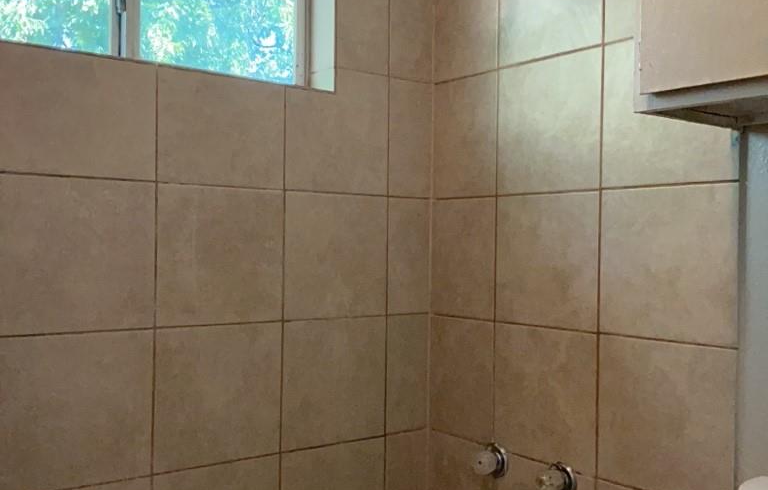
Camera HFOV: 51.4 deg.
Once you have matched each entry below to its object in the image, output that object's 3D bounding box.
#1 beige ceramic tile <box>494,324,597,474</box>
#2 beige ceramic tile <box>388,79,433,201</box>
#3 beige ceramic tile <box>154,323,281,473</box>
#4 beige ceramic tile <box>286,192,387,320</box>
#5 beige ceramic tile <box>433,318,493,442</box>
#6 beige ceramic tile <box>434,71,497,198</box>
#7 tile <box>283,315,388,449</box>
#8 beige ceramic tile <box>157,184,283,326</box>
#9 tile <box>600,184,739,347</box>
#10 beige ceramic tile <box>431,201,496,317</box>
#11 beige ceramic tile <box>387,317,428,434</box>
[{"bbox_3d":[0.367,0.341,1.831,0.010,0.304,0.304,1,0,-38],"label":"beige ceramic tile"},{"bbox_3d":[0.069,-0.280,2.113,0.144,0.305,0.012,1,0,-38],"label":"beige ceramic tile"},{"bbox_3d":[-0.364,0.331,1.775,0.304,0.304,0.010,1,0,-37],"label":"beige ceramic tile"},{"bbox_3d":[-0.116,0.027,1.939,0.300,0.300,0.020,1,0,-38],"label":"beige ceramic tile"},{"bbox_3d":[0.200,0.335,2.026,0.020,0.301,0.236,1,0,-38],"label":"beige ceramic tile"},{"bbox_3d":[0.208,-0.276,2.048,0.010,0.307,0.237,1,0,-38],"label":"beige ceramic tile"},{"bbox_3d":[-0.120,0.330,1.939,0.300,0.301,0.020,1,0,-38],"label":"tile"},{"bbox_3d":[-0.362,0.024,1.786,0.305,0.305,0.012,1,0,-38],"label":"beige ceramic tile"},{"bbox_3d":[0.554,0.036,1.572,0.020,0.300,0.301,1,0,-38],"label":"tile"},{"bbox_3d":[0.205,0.032,2.061,0.012,0.305,0.239,1,0,-38],"label":"beige ceramic tile"},{"bbox_3d":[0.060,0.337,2.099,0.144,0.304,0.010,1,0,-37],"label":"beige ceramic tile"}]

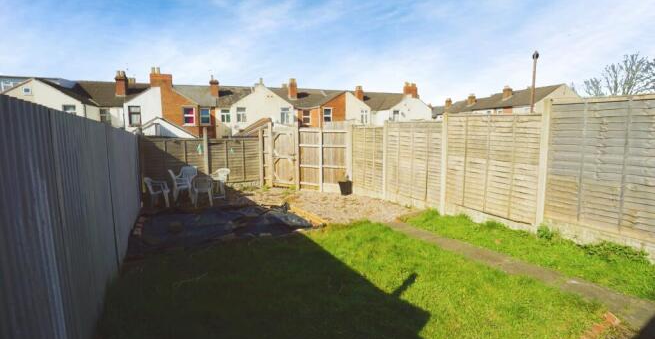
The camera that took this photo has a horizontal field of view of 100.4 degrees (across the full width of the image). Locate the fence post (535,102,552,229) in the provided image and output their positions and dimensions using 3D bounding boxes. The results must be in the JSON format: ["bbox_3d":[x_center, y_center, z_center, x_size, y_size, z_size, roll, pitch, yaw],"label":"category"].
[{"bbox_3d":[3.559,-0.074,4.500,0.110,2.110,0.100,-4,8,-31],"label":"fence post"}]

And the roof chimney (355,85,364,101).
[{"bbox_3d":[3.692,-8.714,31.300,0.700,1.730,0.700,-2,6,-19],"label":"roof chimney"}]

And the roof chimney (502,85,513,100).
[{"bbox_3d":[21.134,-8.944,32.000,0.700,1.650,0.650,-3,7,-23],"label":"roof chimney"}]

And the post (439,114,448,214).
[{"bbox_3d":[2.646,-0.114,6.200,0.110,2.280,0.110,-4,7,-34],"label":"post"}]

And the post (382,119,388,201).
[{"bbox_3d":[1.657,-0.257,7.800,0.110,2.240,0.110,-4,7,-34],"label":"post"}]

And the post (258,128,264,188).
[{"bbox_3d":[-2.357,-0.411,9.750,0.120,2.120,0.120,2,7,18],"label":"post"}]

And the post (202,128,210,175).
[{"bbox_3d":[-3.767,-0.327,8.500,0.110,1.950,0.110,-2,6,-12],"label":"post"}]

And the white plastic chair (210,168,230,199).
[{"bbox_3d":[-3.096,0.414,7.900,0.540,0.820,0.540,-1,7,-11],"label":"white plastic chair"}]

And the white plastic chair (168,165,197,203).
[{"bbox_3d":[-3.930,0.382,7.450,0.570,0.880,0.580,-2,6,-12],"label":"white plastic chair"}]

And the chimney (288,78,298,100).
[{"bbox_3d":[-4.234,-10.088,34.000,0.950,2.600,0.800,-2,7,-19],"label":"chimney"}]

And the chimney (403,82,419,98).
[{"bbox_3d":[9.212,-8.824,30.300,1.450,1.720,0.600,-2,6,-19],"label":"chimney"}]

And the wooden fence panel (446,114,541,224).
[{"bbox_3d":[3.164,-0.114,5.450,0.050,1.880,1.770,-4,7,-34],"label":"wooden fence panel"}]

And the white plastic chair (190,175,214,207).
[{"bbox_3d":[-3.371,0.573,7.350,0.550,0.800,0.540,-2,7,-18],"label":"white plastic chair"}]

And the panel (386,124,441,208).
[{"bbox_3d":[2.075,-0.224,6.800,0.060,1.850,1.800,-4,8,-31],"label":"panel"}]

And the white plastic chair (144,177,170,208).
[{"bbox_3d":[-4.546,0.615,7.300,0.540,0.760,0.550,-2,6,-17],"label":"white plastic chair"}]

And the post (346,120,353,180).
[{"bbox_3d":[0.753,-0.411,9.350,0.110,2.300,0.110,-4,7,-34],"label":"post"}]

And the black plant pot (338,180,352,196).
[{"bbox_3d":[0.570,0.596,8.650,0.430,0.380,0.430,0,7,0],"label":"black plant pot"}]

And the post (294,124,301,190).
[{"bbox_3d":[-1.012,-0.426,9.300,0.120,2.250,0.120,1,7,7],"label":"post"}]

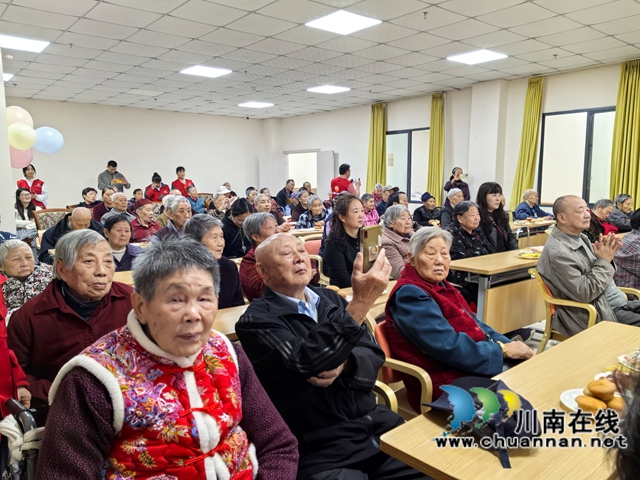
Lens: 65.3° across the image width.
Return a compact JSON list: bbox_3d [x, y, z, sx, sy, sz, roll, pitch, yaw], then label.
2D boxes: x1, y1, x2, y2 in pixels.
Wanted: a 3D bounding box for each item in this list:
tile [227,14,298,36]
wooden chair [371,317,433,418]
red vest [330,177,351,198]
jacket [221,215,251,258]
[{"bbox_3d":[-0.595,-2.222,5.143,0.600,0.020,0.600,-6,9,-40],"label":"tile"},{"bbox_3d":[0.475,0.697,2.090,0.560,0.820,0.550,-6,9,-39],"label":"wooden chair"},{"bbox_3d":[0.371,-0.826,8.812,0.280,0.620,0.440,-6,9,-39],"label":"red vest"},{"bbox_3d":[-0.714,0.032,4.600,0.480,0.580,0.400,-6,9,-40],"label":"jacket"}]

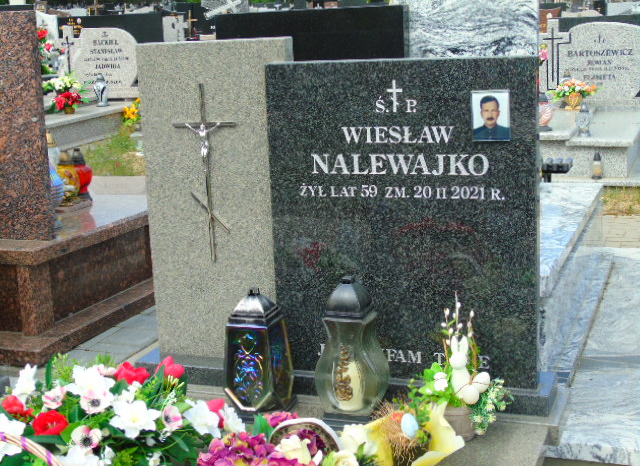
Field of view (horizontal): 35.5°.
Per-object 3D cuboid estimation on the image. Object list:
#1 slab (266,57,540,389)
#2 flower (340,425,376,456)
[{"bbox_3d":[0.199,-0.023,2.423,0.658,0.777,0.048,2,11,20],"label":"slab"},{"bbox_3d":[0.074,0.411,1.980,0.067,0.054,0.062,2,12,20],"label":"flower"}]

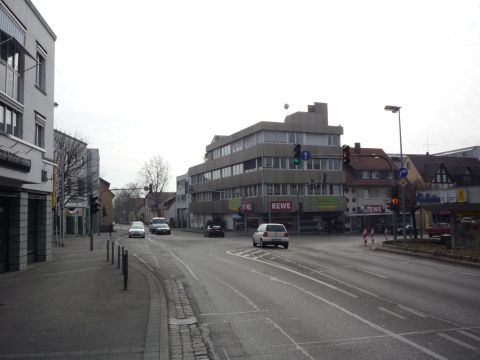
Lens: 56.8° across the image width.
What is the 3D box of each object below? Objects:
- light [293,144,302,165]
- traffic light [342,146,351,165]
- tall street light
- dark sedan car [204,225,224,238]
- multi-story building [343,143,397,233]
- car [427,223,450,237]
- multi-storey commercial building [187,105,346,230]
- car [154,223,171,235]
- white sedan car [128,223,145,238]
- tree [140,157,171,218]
[{"bbox_3d":[3.408,-1.494,26.300,0.400,1.150,0.420,-1,-4,5],"label":"light"},{"bbox_3d":[6.379,-1.505,26.500,0.400,1.150,0.420,-1,-4,6],"label":"traffic light"},{"bbox_3d":[10.792,-0.481,30.500,1.300,9.100,0.400,0,-4,-14],"label":"tall street light"},{"bbox_3d":[-2.718,5.490,47.300,1.700,1.400,4.200,0,-4,-10],"label":"dark sedan car"},{"bbox_3d":[16.623,1.236,66.055,9.200,12.400,10.500,0,-4,-20],"label":"multi-story building"},{"bbox_3d":[19.358,4.761,42.000,4.200,1.420,1.720,3,-6,-44],"label":"car"},{"bbox_3d":[2.342,-0.502,71.506,12.300,16.800,30.500,1,-4,-23],"label":"multi-storey commercial building"},{"bbox_3d":[-9.335,6.024,54.000,1.730,1.420,4.300,0,-4,-13],"label":"car"},{"bbox_3d":[-10.735,5.258,46.200,1.730,1.500,4.200,0,-4,-11],"label":"white sedan car"},{"bbox_3d":[-16.858,1.587,88.000,6.300,14.300,6.300,-1,-4,0],"label":"tree"}]

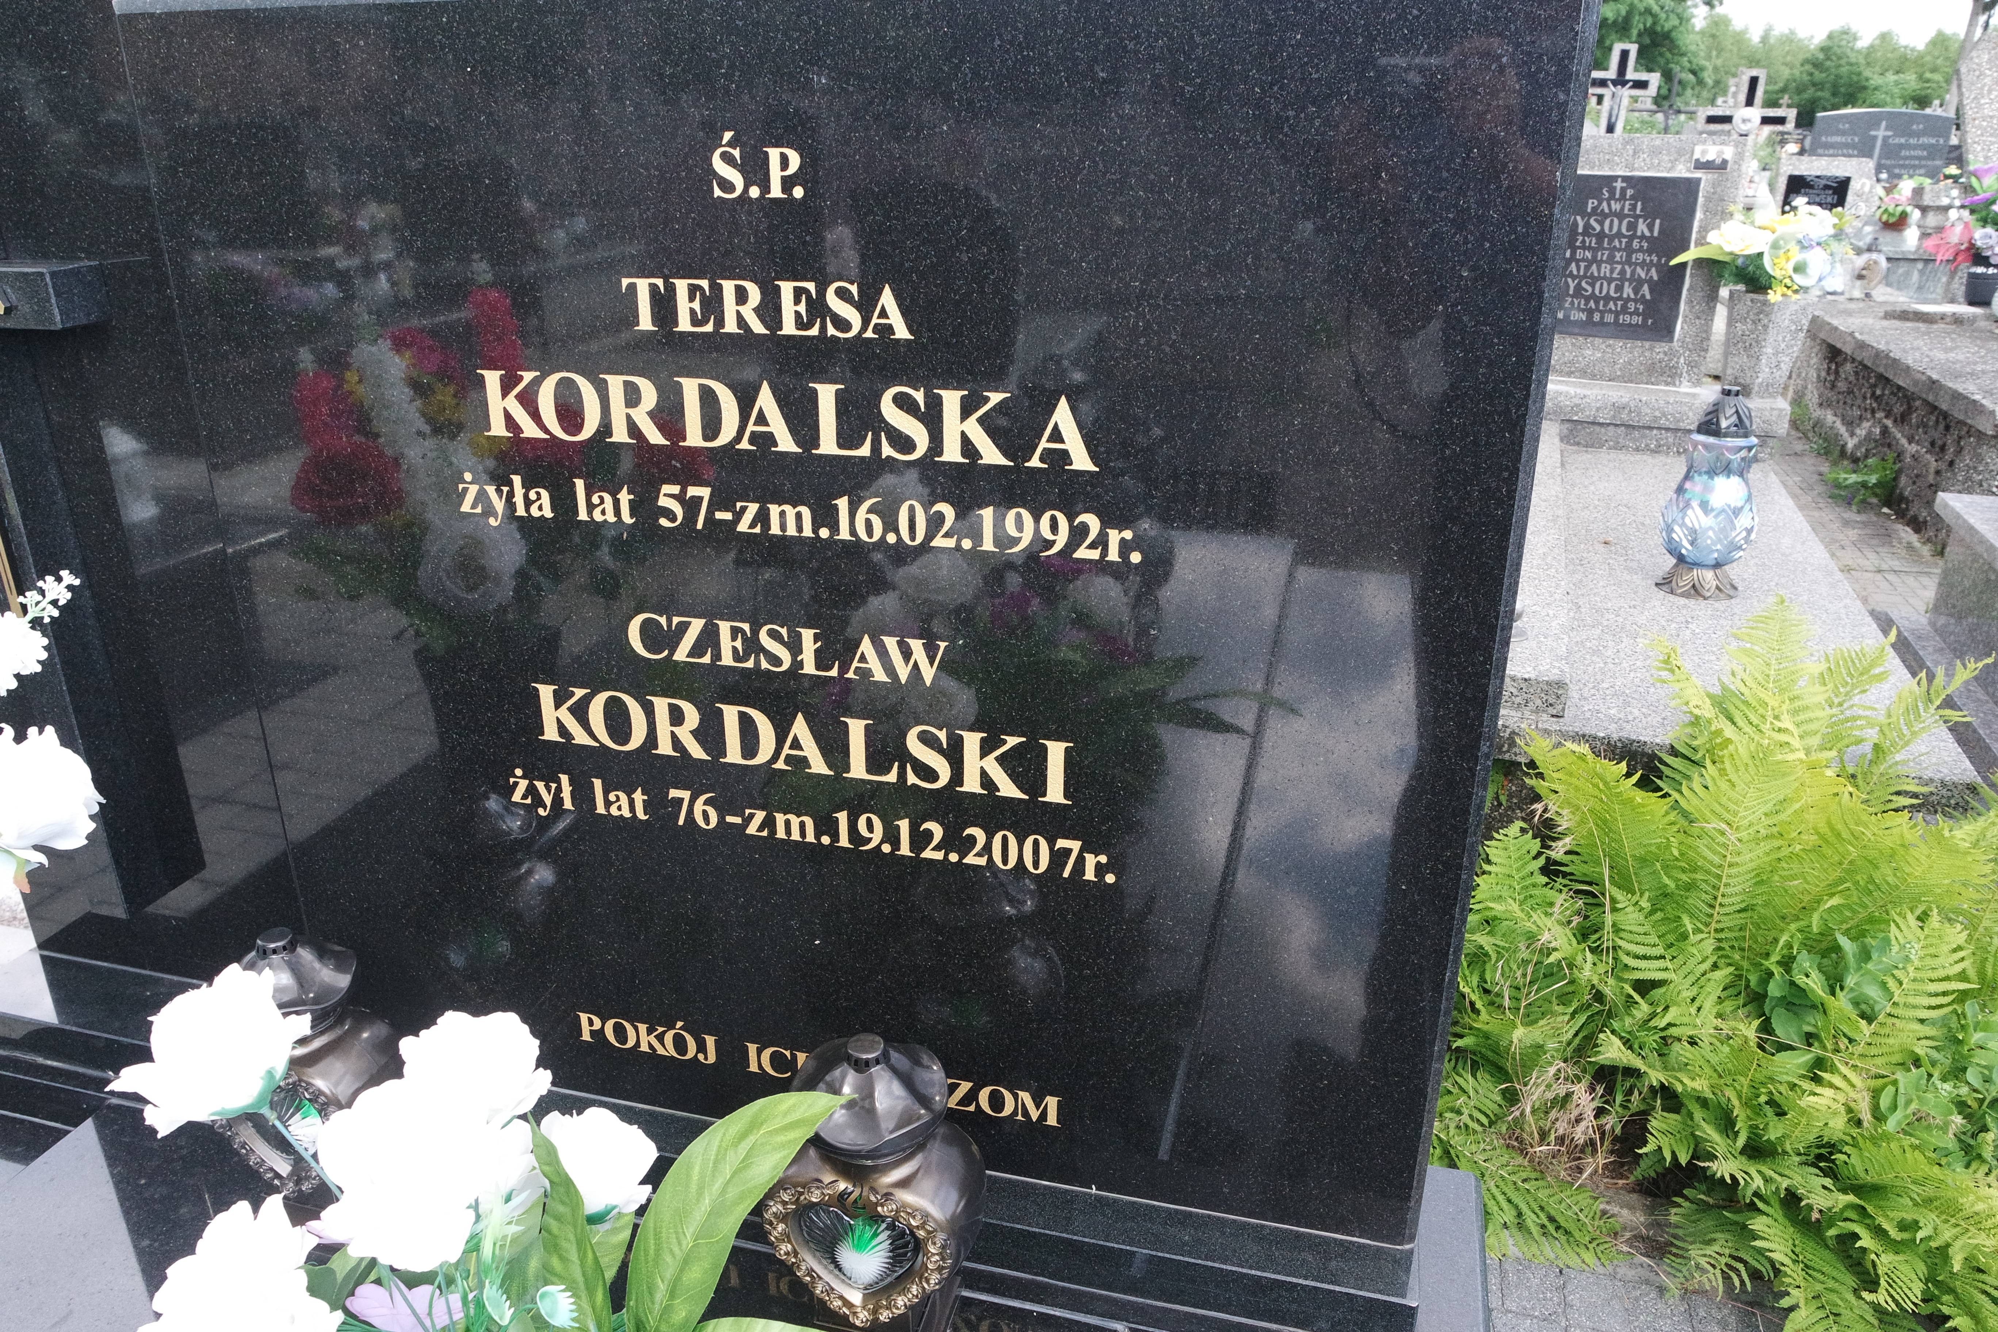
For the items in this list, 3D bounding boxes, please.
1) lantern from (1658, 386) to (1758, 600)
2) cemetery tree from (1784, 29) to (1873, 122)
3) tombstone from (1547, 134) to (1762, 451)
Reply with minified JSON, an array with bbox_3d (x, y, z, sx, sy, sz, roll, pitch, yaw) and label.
[{"bbox_3d":[1.344,-0.328,2.494,0.165,0.380,0.165,7,21,18],"label":"lantern"},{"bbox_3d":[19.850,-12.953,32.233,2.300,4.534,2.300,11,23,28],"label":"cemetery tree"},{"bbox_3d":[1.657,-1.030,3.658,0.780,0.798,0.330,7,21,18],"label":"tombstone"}]

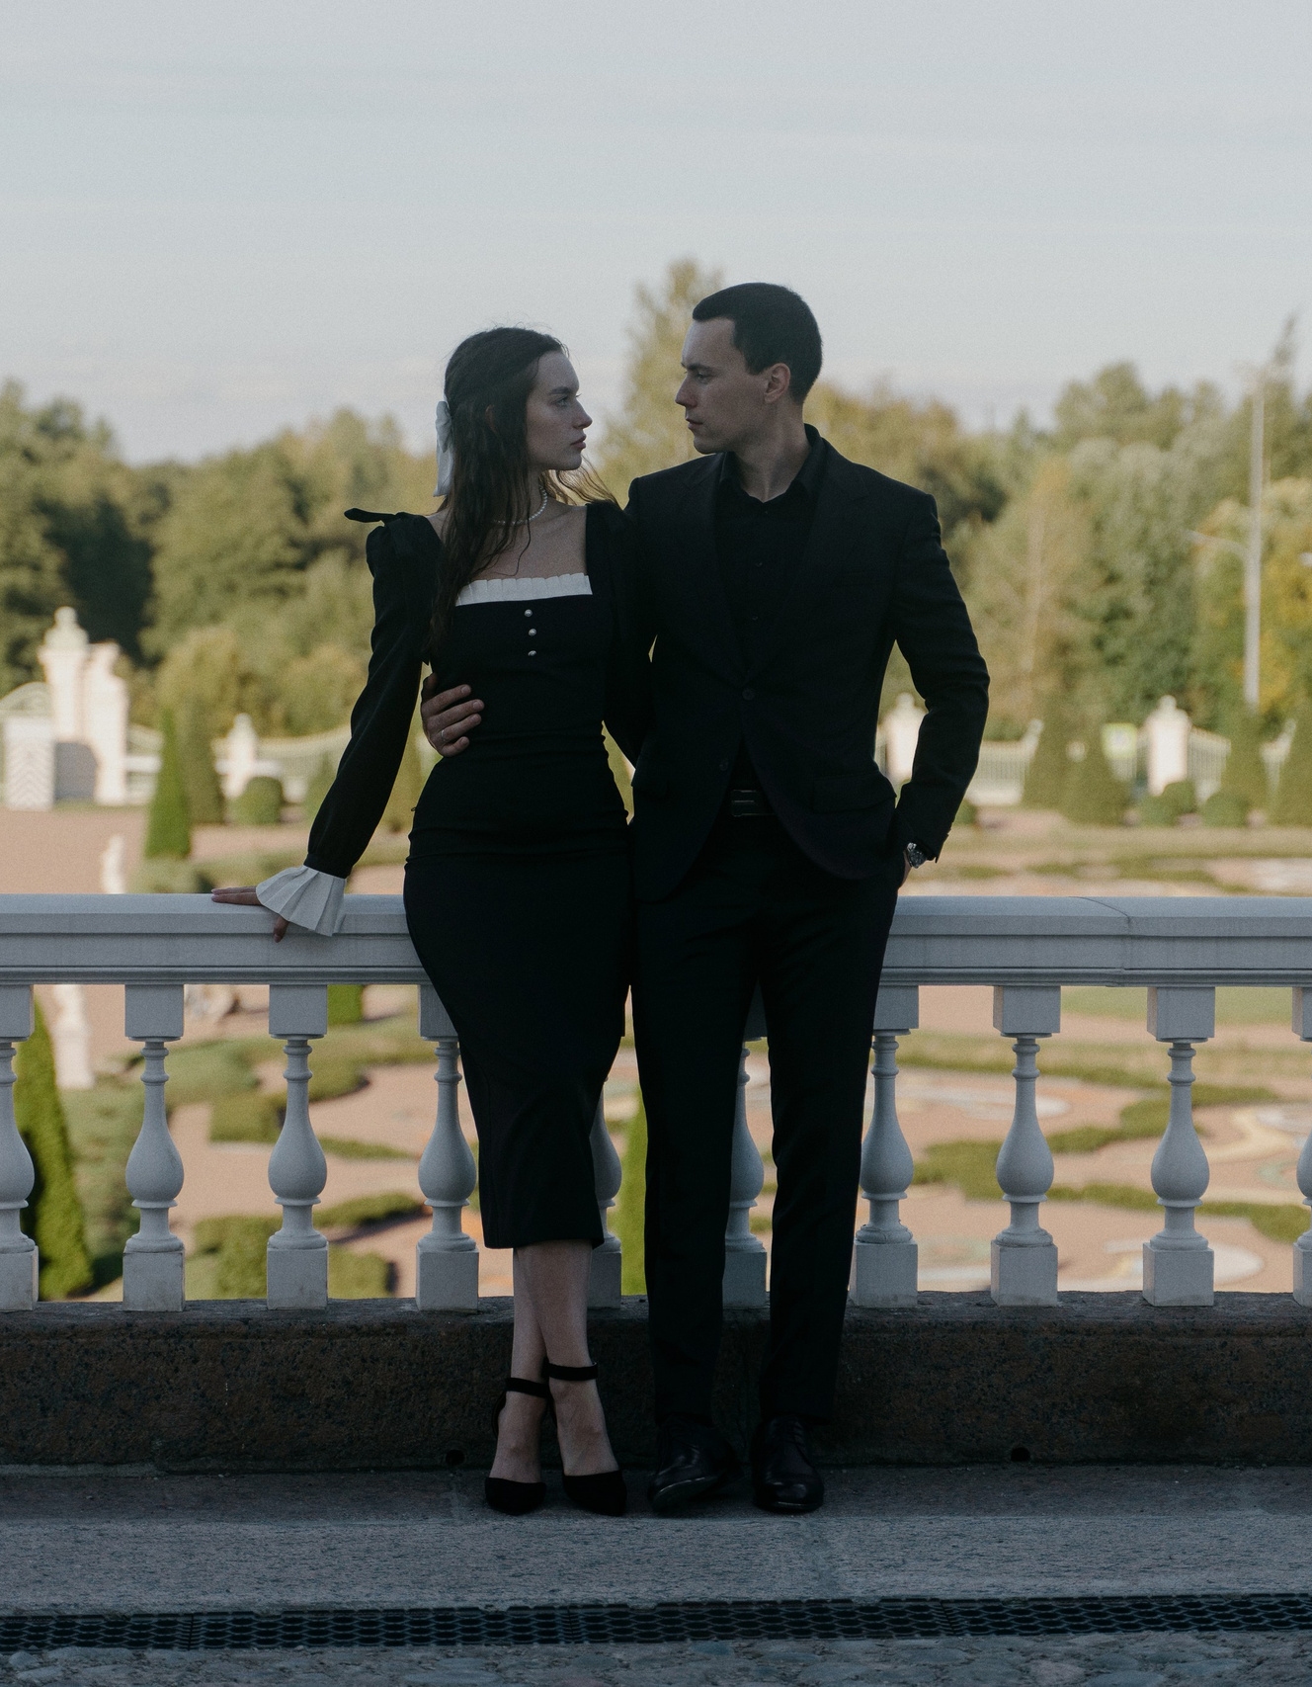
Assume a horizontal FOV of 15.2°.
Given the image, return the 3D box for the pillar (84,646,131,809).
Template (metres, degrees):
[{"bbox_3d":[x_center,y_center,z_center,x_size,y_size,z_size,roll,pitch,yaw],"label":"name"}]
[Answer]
[{"bbox_3d":[-14.844,-3.192,133.158,1.232,4.359,1.232,0,3,-5],"label":"pillar"}]

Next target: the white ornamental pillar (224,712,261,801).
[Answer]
[{"bbox_3d":[-10.479,-2.136,124.798,0.852,2.293,0.852,0,4,-3],"label":"white ornamental pillar"}]

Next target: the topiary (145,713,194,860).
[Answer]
[{"bbox_3d":[-10.473,-1.283,105.494,1.018,3.196,1.018,0,4,-3],"label":"topiary"}]

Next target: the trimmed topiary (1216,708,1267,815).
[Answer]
[{"bbox_3d":[15.753,-2.111,131.588,1.476,2.911,1.476,0,3,-5],"label":"trimmed topiary"}]

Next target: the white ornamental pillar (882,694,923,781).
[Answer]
[{"bbox_3d":[6.369,-2.400,125.536,1.134,2.882,1.134,0,4,-3],"label":"white ornamental pillar"}]

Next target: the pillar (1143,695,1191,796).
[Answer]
[{"bbox_3d":[14.288,-2.563,137.336,1.132,3.090,1.132,0,3,-5],"label":"pillar"}]

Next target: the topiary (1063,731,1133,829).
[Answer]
[{"bbox_3d":[11.489,-1.753,128.300,1.798,2.522,1.798,0,3,-5],"label":"topiary"}]

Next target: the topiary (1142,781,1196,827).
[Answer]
[{"bbox_3d":[12.287,-0.956,118.001,1.304,1.074,1.304,0,4,-3],"label":"topiary"}]

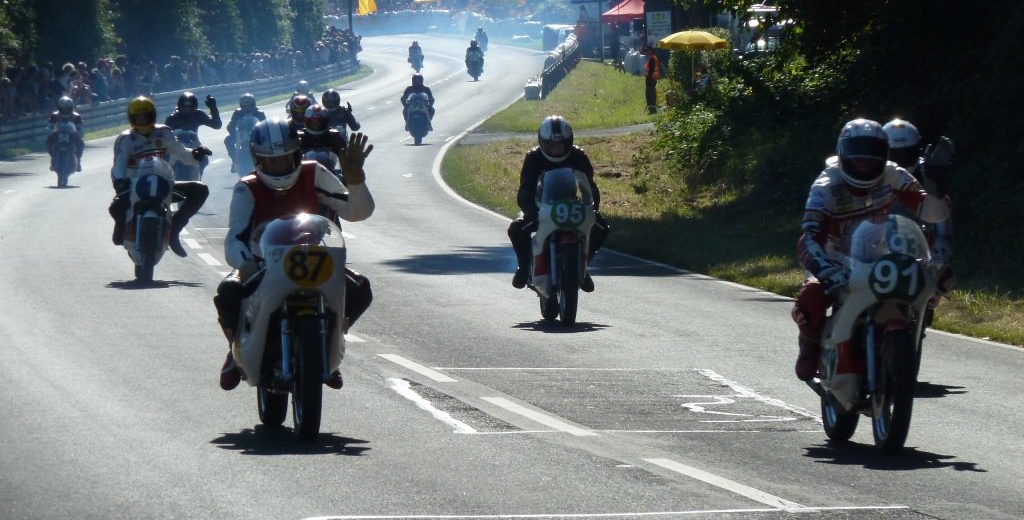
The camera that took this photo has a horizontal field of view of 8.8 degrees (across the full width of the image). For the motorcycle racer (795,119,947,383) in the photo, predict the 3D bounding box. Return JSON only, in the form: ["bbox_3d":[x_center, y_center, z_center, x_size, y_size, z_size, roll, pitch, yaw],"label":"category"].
[{"bbox_3d":[1.820,-0.053,33.700,0.760,1.310,0.880,0,2,-9],"label":"motorcycle racer"}]

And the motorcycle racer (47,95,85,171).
[{"bbox_3d":[-7.748,-2.204,115.500,0.670,1.320,0.850,0,2,-3],"label":"motorcycle racer"}]

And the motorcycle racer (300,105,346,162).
[{"bbox_3d":[-1.936,-0.943,67.100,0.740,1.260,0.880,0,2,-5],"label":"motorcycle racer"}]

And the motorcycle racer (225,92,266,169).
[{"bbox_3d":[-4.468,-2.145,112.000,0.720,1.320,0.850,0,2,-6],"label":"motorcycle racer"}]

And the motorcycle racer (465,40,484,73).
[{"bbox_3d":[-1.409,-7.644,250.000,0.700,1.260,0.850,0,2,-1],"label":"motorcycle racer"}]

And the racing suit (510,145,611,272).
[{"bbox_3d":[0.360,-0.399,51.600,0.800,0.990,0.820,0,2,-6],"label":"racing suit"}]

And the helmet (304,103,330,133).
[{"bbox_3d":[-1.958,-1.412,66.900,0.250,0.280,0.320,0,2,-5],"label":"helmet"}]

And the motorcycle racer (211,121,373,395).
[{"bbox_3d":[-1.150,-0.029,35.200,0.830,1.420,0.880,0,2,-8],"label":"motorcycle racer"}]

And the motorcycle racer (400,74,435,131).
[{"bbox_3d":[-2.260,-3.786,160.000,0.810,1.340,0.870,0,2,-1],"label":"motorcycle racer"}]

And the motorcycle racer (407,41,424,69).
[{"bbox_3d":[-4.524,-9.610,312.000,0.780,1.310,0.850,0,2,-3],"label":"motorcycle racer"}]

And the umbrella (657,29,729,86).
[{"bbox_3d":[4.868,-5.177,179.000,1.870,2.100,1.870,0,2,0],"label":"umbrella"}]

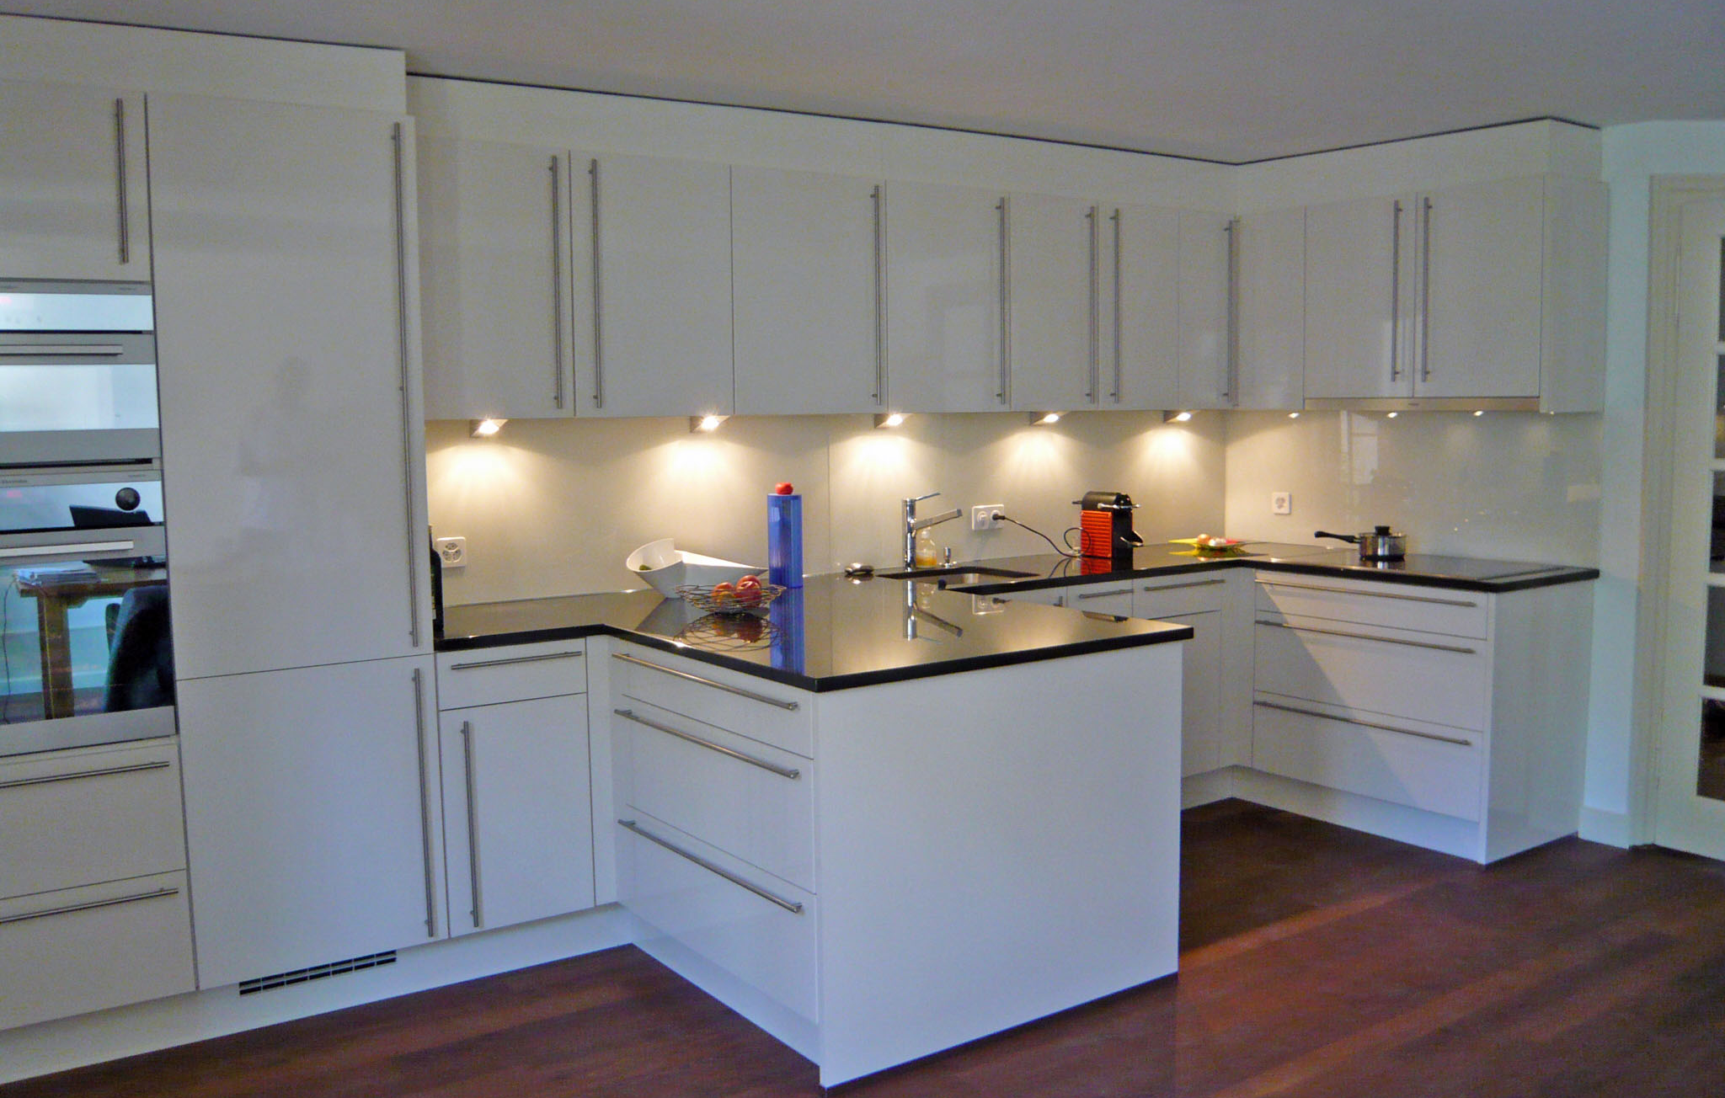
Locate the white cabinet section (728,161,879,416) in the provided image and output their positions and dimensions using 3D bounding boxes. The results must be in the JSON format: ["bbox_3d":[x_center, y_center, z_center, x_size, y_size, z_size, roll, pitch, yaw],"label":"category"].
[{"bbox_3d":[-0.243,-0.777,4.331,0.549,0.722,0.348,-4,7,-34],"label":"white cabinet section"}]

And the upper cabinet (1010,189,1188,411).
[{"bbox_3d":[0.728,-0.861,5.068,0.817,0.726,0.377,-4,6,-34],"label":"upper cabinet"}]

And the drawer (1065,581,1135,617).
[{"bbox_3d":[0.661,0.172,4.901,0.306,0.148,0.500,-4,6,-34],"label":"drawer"}]

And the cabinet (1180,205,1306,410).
[{"bbox_3d":[1.446,-0.897,5.365,0.705,0.726,0.697,-4,6,-34],"label":"cabinet"}]

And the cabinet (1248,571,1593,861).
[{"bbox_3d":[1.945,0.521,4.879,0.605,0.871,0.903,-4,6,-34],"label":"cabinet"}]

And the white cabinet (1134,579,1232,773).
[{"bbox_3d":[0.973,0.432,5.203,0.515,0.729,0.609,-4,6,-34],"label":"white cabinet"}]

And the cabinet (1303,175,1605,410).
[{"bbox_3d":[2.028,-0.852,4.797,0.391,0.726,0.901,-4,6,-34],"label":"cabinet"}]

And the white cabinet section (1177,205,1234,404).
[{"bbox_3d":[1.186,-0.885,5.303,0.313,0.722,0.348,-4,7,-34],"label":"white cabinet section"}]

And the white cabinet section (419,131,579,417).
[{"bbox_3d":[-1.077,-0.708,3.766,0.495,0.722,0.348,-4,7,-34],"label":"white cabinet section"}]

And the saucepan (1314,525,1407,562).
[{"bbox_3d":[1.817,-0.024,5.074,0.315,0.122,0.160,1,6,21],"label":"saucepan"}]

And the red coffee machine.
[{"bbox_3d":[0.929,-0.094,5.273,0.118,0.249,0.290,-4,6,-34],"label":"red coffee machine"}]

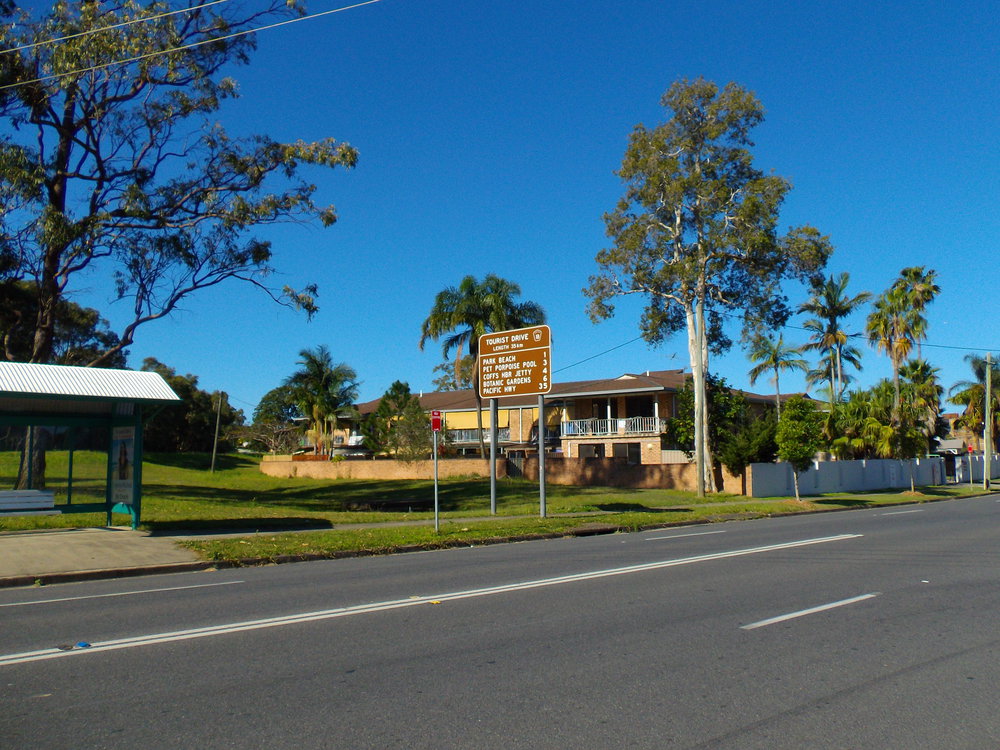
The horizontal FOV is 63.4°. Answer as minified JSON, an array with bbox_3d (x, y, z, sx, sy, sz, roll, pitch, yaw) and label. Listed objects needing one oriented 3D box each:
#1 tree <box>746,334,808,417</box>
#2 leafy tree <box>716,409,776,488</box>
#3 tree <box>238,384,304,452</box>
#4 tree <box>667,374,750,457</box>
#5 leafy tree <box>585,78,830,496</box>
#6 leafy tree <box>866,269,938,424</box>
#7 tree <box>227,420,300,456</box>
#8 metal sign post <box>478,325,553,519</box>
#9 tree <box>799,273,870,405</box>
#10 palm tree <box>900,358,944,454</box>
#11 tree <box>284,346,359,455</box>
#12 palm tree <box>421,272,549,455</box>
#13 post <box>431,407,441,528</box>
[{"bbox_3d":[16.415,1.939,47.573,3.460,8.750,3.460,-3,-7,19],"label":"tree"},{"bbox_3d":[10.666,3.288,35.000,2.553,3.591,2.600,0,-5,0],"label":"leafy tree"},{"bbox_3d":[-19.377,3.867,68.000,5.716,6.137,5.431,0,-5,0],"label":"tree"},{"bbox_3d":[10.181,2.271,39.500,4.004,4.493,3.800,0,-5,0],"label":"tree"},{"bbox_3d":[9.147,-4.140,35.701,10.490,18.800,9.960,-2,-7,15],"label":"leafy tree"},{"bbox_3d":[24.647,-0.057,49.304,3.930,13.150,3.930,-4,-7,27],"label":"leafy tree"},{"bbox_3d":[-22.176,5.996,75.839,6.660,3.460,6.660,1,-7,-16],"label":"tree"},{"bbox_3d":[0.397,1.311,22.158,0.180,5.048,2.871,4,-7,-41],"label":"metal sign post"},{"bbox_3d":[21.145,0.024,50.809,4.190,13.200,4.190,-3,-7,23],"label":"tree"},{"bbox_3d":[26.164,2.773,49.982,2.410,7.650,2.410,-4,-7,27],"label":"palm tree"},{"bbox_3d":[-13.240,2.225,60.000,5.415,8.530,5.144,0,-5,0],"label":"tree"},{"bbox_3d":[-1.246,-0.303,54.500,8.220,12.801,8.000,0,-5,0],"label":"palm tree"},{"bbox_3d":[-1.396,2.112,17.700,0.225,2.680,0.090,-3,-6,30],"label":"post"}]

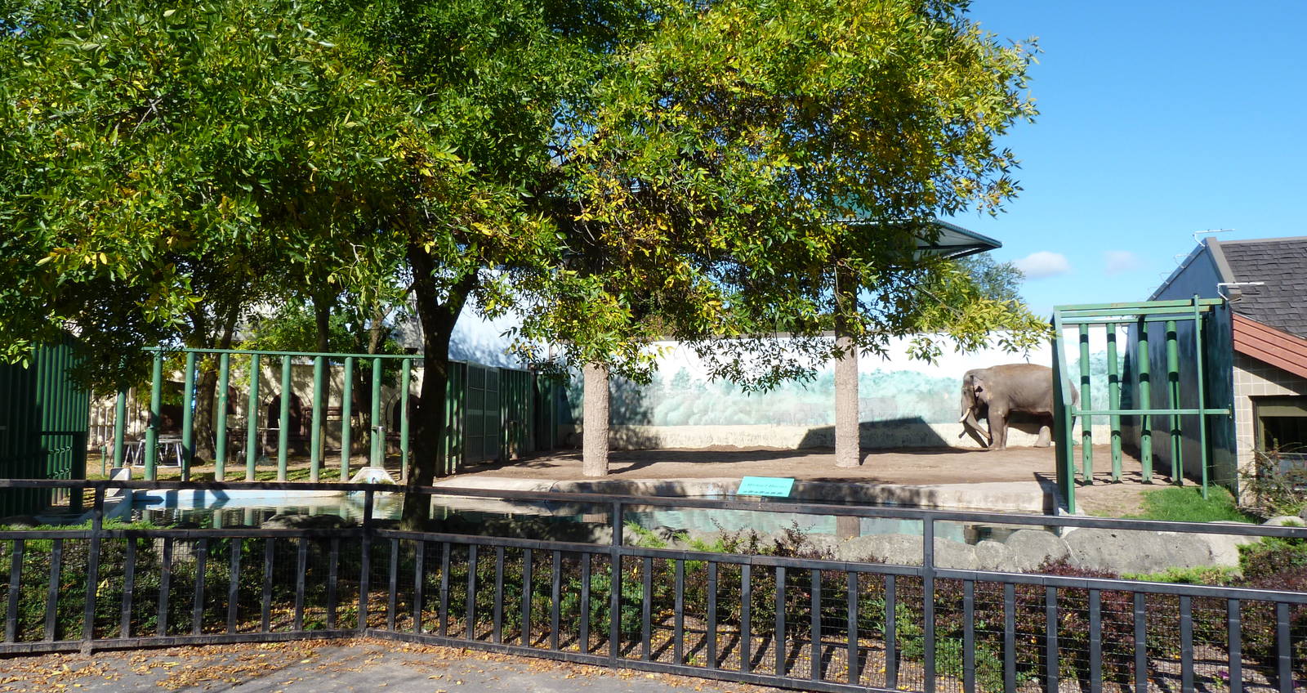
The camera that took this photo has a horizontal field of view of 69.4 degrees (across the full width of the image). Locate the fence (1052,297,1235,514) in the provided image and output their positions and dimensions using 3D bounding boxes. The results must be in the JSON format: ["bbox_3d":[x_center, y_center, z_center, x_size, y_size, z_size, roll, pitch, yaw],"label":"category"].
[{"bbox_3d":[7.310,0.938,14.206,2.150,2.950,3.400,-1,-5,20],"label":"fence"}]

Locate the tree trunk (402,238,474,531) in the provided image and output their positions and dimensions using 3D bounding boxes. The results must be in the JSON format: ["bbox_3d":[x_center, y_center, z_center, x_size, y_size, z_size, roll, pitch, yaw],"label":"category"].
[{"bbox_3d":[-2.002,0.465,8.791,0.620,2.840,0.450,0,-5,0],"label":"tree trunk"}]

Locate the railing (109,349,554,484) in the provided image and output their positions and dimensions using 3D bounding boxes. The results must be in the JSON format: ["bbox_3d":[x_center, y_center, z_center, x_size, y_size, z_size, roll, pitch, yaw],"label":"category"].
[{"bbox_3d":[-6.362,1.706,21.830,6.900,2.500,9.800,0,-5,3],"label":"railing"}]

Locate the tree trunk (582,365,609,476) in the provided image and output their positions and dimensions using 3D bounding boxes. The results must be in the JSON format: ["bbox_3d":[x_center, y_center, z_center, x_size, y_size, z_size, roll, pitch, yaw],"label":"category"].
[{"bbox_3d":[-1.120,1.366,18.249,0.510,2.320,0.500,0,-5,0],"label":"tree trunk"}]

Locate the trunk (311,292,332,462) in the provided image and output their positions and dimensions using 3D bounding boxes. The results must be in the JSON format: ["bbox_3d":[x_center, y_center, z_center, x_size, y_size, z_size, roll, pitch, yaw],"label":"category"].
[{"bbox_3d":[-7.832,0.768,22.311,0.420,4.100,0.380,0,-5,0],"label":"trunk"}]

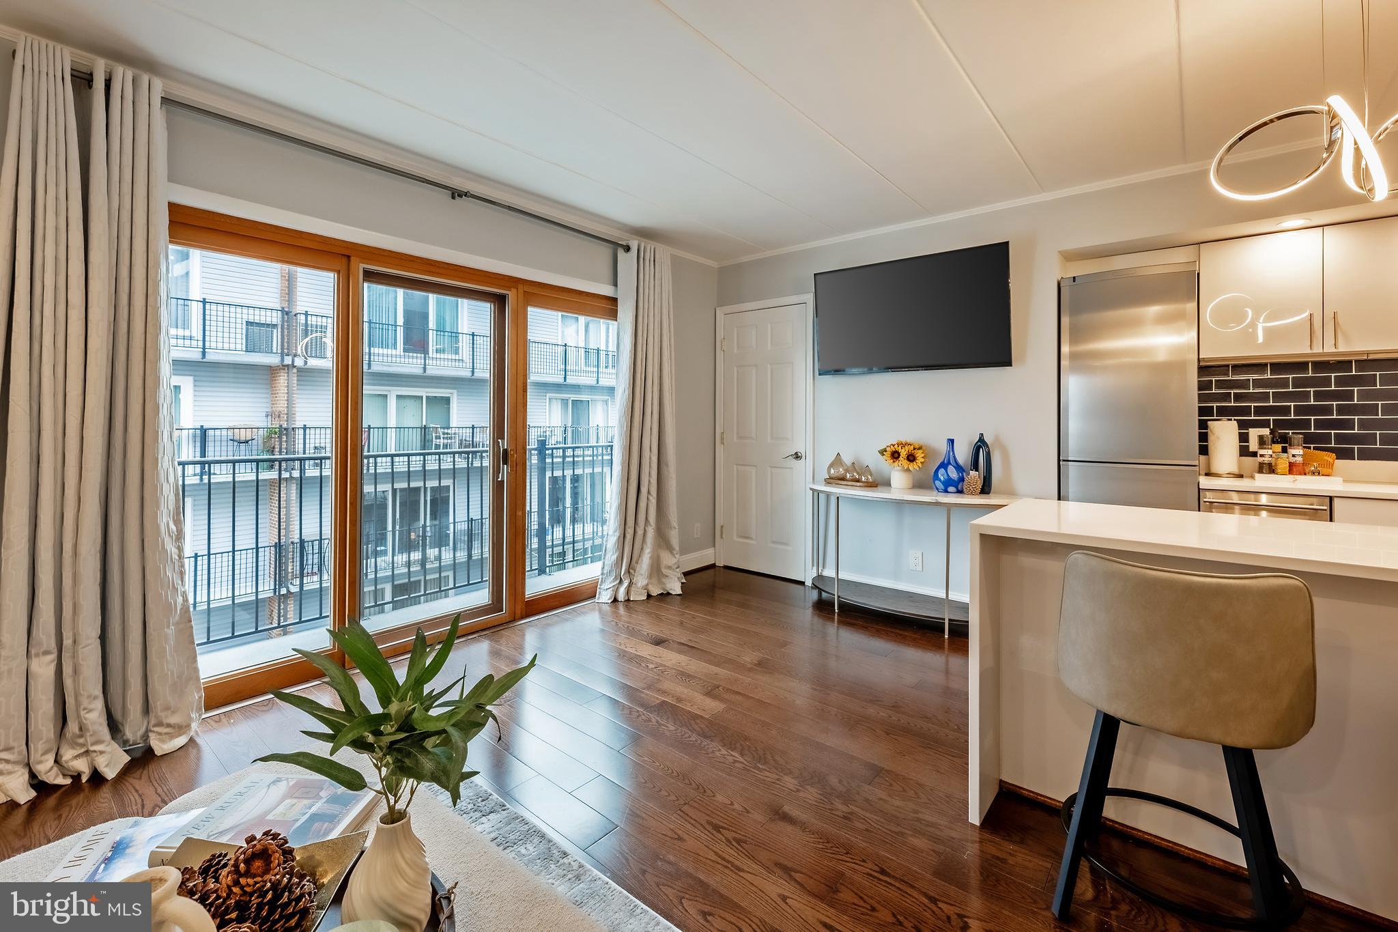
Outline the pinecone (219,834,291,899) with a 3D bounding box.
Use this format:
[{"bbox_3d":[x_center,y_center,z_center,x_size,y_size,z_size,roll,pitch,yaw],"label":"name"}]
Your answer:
[{"bbox_3d":[-0.617,0.557,0.755,0.082,0.074,0.082,-2,4,-39],"label":"pinecone"}]

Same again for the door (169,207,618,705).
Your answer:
[{"bbox_3d":[-1.360,-0.083,3.000,0.130,2.070,2.500,3,4,42],"label":"door"}]

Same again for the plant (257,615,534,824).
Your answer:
[{"bbox_3d":[-0.469,0.395,0.840,0.390,0.280,0.310,-2,3,-29],"label":"plant"}]

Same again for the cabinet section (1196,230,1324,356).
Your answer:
[{"bbox_3d":[2.990,-0.885,2.915,0.440,0.600,0.330,3,5,40],"label":"cabinet section"}]

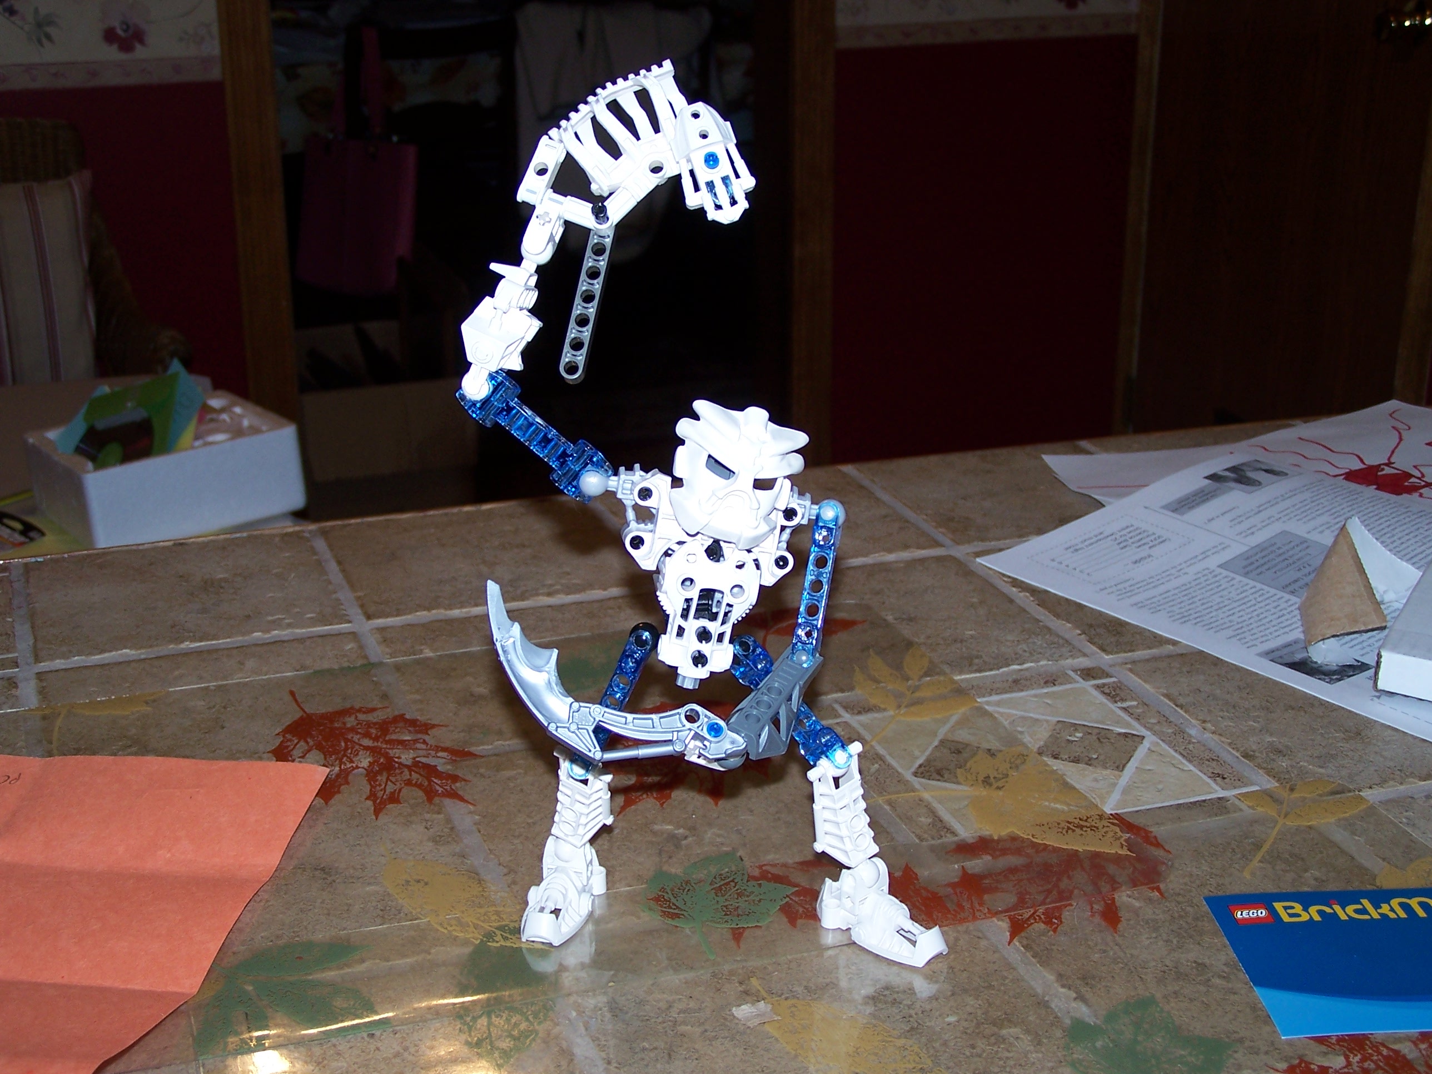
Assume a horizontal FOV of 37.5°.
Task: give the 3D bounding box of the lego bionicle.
[{"bbox_3d":[-0.006,-0.006,0.675,0.151,0.270,0.138,-3,20,-8],"label":"lego bionicle"}]

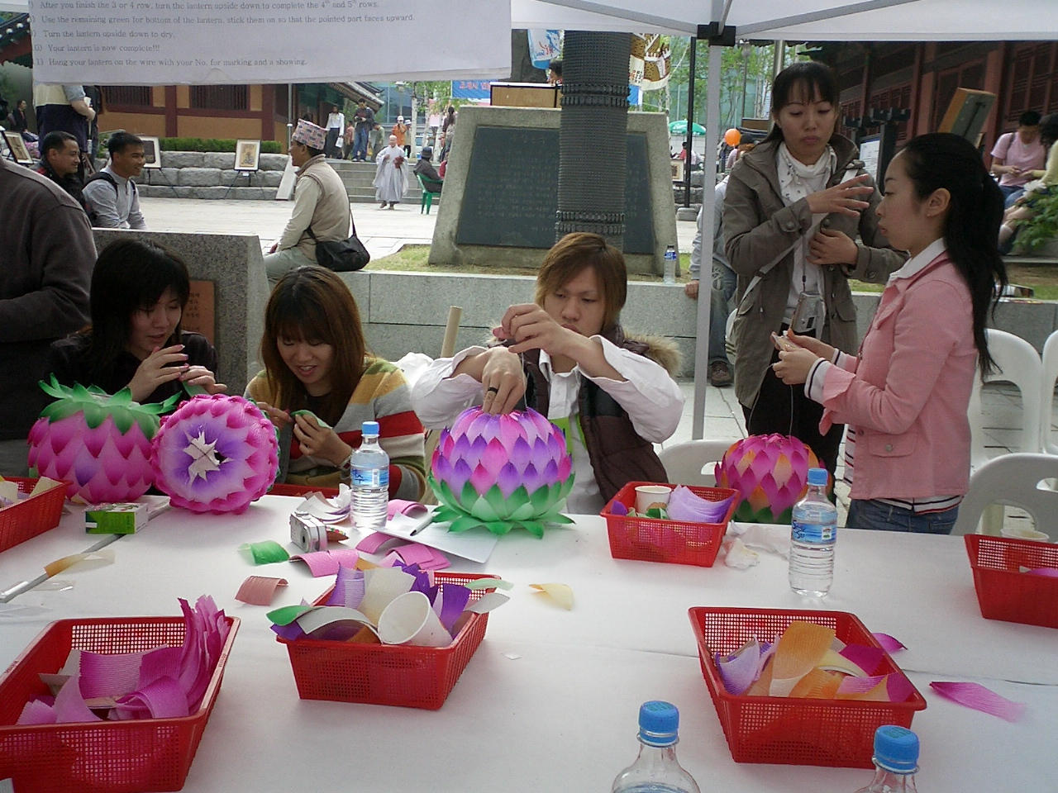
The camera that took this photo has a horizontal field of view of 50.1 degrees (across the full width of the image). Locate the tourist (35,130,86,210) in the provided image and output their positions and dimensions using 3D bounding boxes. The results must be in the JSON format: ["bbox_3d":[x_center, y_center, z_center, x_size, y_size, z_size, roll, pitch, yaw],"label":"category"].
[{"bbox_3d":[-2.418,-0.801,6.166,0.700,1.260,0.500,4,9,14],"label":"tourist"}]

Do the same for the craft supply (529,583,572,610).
[{"bbox_3d":[0.034,0.292,1.673,0.066,0.021,0.070,1,8,0],"label":"craft supply"}]

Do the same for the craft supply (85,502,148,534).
[{"bbox_3d":[-0.725,0.214,1.996,0.083,0.040,0.068,1,8,0],"label":"craft supply"}]

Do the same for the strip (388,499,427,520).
[{"bbox_3d":[-0.231,0.212,2.133,0.058,0.032,0.085,7,10,36],"label":"strip"}]

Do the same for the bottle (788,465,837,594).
[{"bbox_3d":[0.436,0.205,1.731,0.069,0.195,0.069,1,8,0],"label":"bottle"}]

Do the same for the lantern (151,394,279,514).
[{"bbox_3d":[-0.586,0.107,2.116,0.232,0.232,0.205,2,0,-4],"label":"lantern"}]

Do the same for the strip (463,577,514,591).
[{"bbox_3d":[-0.056,0.259,1.555,0.078,0.020,0.045,2,7,5],"label":"strip"}]

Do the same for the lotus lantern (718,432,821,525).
[{"bbox_3d":[0.512,0.179,2.420,0.223,0.205,0.223,1,8,0],"label":"lotus lantern"}]

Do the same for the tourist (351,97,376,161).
[{"bbox_3d":[-4.418,-7.071,30.000,0.560,1.720,0.420,3,9,11],"label":"tourist"}]

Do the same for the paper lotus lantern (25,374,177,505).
[{"bbox_3d":[-0.835,0.081,2.219,0.275,0.232,0.275,2,8,0],"label":"paper lotus lantern"}]

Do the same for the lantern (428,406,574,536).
[{"bbox_3d":[-0.050,0.137,2.270,0.285,0.225,0.285,1,7,0],"label":"lantern"}]

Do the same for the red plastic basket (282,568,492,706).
[{"bbox_3d":[-0.162,0.297,1.415,0.215,0.078,0.287,3,9,7],"label":"red plastic basket"}]

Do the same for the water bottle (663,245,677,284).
[{"bbox_3d":[0.760,-0.711,6.100,0.066,0.210,0.066,2,8,0],"label":"water bottle"}]

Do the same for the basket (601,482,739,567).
[{"bbox_3d":[0.253,0.223,1.989,0.204,0.078,0.283,4,8,14],"label":"basket"}]

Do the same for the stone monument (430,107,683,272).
[{"bbox_3d":[0.170,-1.300,7.100,1.520,1.020,0.550,2,9,0],"label":"stone monument"}]

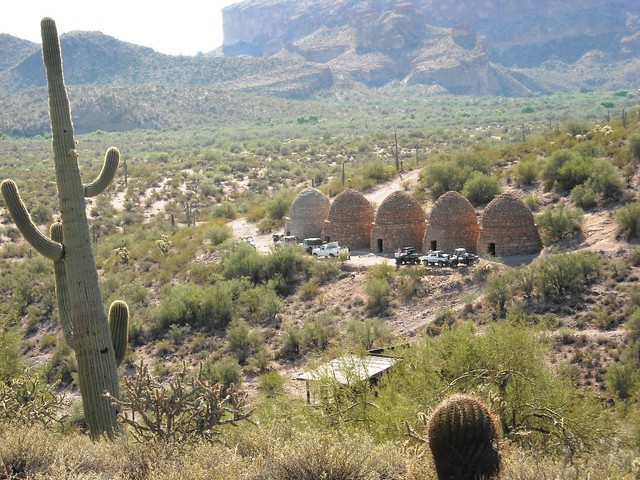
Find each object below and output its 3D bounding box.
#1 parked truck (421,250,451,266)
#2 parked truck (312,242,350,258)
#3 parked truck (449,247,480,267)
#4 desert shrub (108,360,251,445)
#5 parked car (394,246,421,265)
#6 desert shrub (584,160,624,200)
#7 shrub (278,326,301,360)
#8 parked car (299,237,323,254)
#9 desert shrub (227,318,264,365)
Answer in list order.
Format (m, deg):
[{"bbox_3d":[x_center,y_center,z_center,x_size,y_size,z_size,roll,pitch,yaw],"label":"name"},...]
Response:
[{"bbox_3d":[12.970,2.077,218.000,3.700,1.750,1.650,0,4,21],"label":"parked truck"},{"bbox_3d":[1.445,1.357,244.000,1.950,1.850,5.300,-5,5,-41],"label":"parked truck"},{"bbox_3d":[15.819,1.819,214.000,3.500,1.900,1.650,-3,4,-12],"label":"parked truck"},{"bbox_3d":[-1.737,2.009,24.000,1.750,1.050,1.500,-2,4,0],"label":"desert shrub"},{"bbox_3d":[10.292,1.773,222.000,3.500,1.900,1.650,1,5,30],"label":"parked car"},{"bbox_3d":[36.052,-7.540,246.000,4.900,4.700,4.600,-2,4,0],"label":"desert shrub"},{"bbox_3d":[-2.828,9.504,180.000,2.100,3.100,2.000,-2,4,0],"label":"shrub"},{"bbox_3d":[-1.173,0.847,253.000,1.750,1.900,4.100,-4,5,-27],"label":"parked car"},{"bbox_3d":[-7.000,9.411,180.000,3.200,4.000,3.000,-2,4,0],"label":"desert shrub"}]

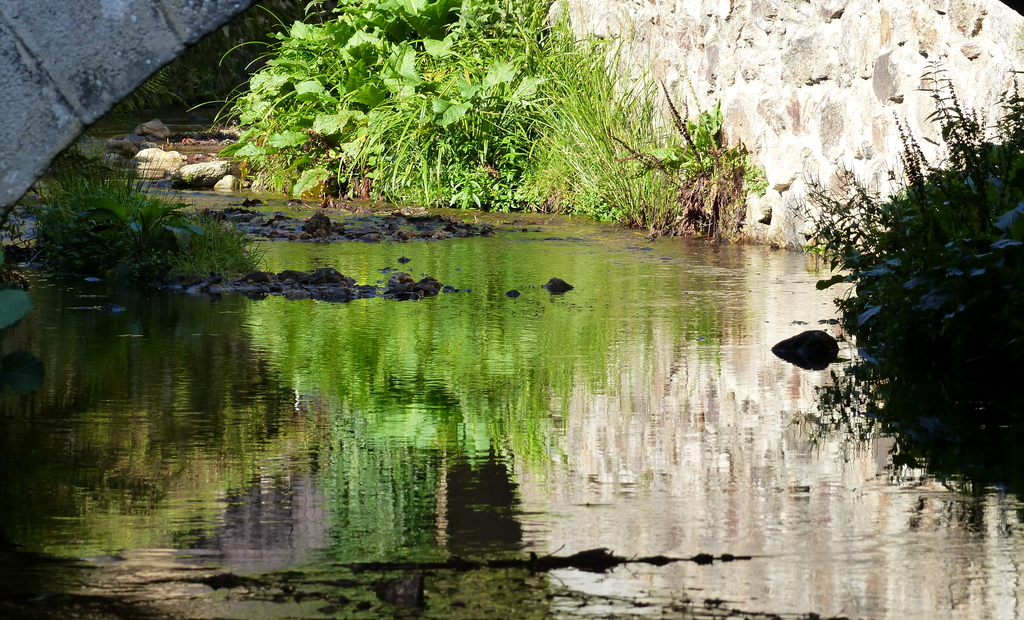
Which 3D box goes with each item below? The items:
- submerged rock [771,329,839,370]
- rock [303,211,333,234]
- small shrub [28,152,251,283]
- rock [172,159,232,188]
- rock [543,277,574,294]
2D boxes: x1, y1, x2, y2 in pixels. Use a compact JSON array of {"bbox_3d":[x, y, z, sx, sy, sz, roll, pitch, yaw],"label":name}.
[{"bbox_3d":[1.156,0.156,23.500,0.265,0.158,0.210,0,4,0],"label":"submerged rock"},{"bbox_3d":[-1.001,-0.450,30.600,0.149,0.118,0.130,0,4,0],"label":"rock"},{"bbox_3d":[-1.718,-0.437,27.800,1.038,0.608,0.850,0,4,0],"label":"small shrub"},{"bbox_3d":[-1.760,-0.763,33.600,0.339,0.153,0.240,0,4,0],"label":"rock"},{"bbox_3d":[0.209,-0.110,26.700,0.139,0.076,0.110,0,4,0],"label":"rock"}]

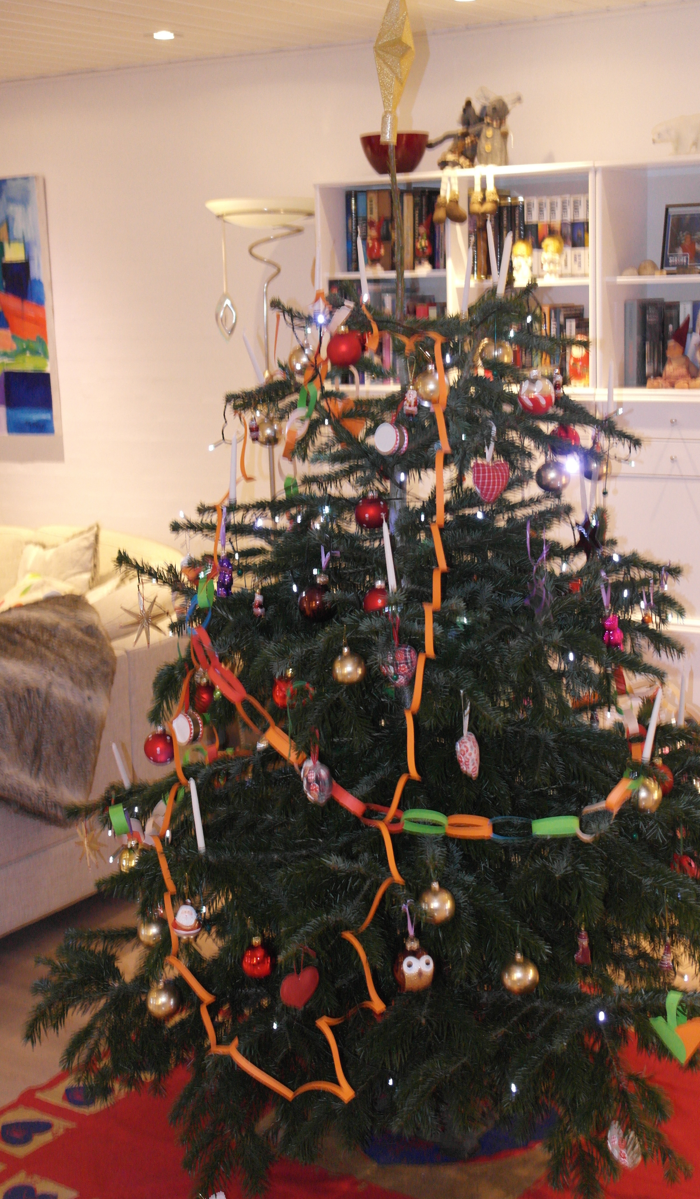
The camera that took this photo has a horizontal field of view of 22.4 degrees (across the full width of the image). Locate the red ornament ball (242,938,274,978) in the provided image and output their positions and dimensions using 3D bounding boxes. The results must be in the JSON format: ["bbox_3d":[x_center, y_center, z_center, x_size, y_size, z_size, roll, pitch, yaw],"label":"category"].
[{"bbox_3d":[-0.164,0.640,3.150,0.057,0.072,0.057,-1,10,0],"label":"red ornament ball"}]

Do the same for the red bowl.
[{"bbox_3d":[0.124,-1.245,4.930,0.190,0.117,0.190,-1,10,0],"label":"red bowl"}]

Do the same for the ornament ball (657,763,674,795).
[{"bbox_3d":[0.571,0.332,3.270,0.060,0.064,0.060,-1,10,0],"label":"ornament ball"}]

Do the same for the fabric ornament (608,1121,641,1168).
[{"bbox_3d":[0.444,0.884,2.860,0.056,0.077,0.036,1,10,17],"label":"fabric ornament"}]

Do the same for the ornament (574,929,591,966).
[{"bbox_3d":[0.412,0.617,3.130,0.031,0.065,0.022,-5,11,-20],"label":"ornament"}]

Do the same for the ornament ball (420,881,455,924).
[{"bbox_3d":[0.143,0.494,2.879,0.059,0.072,0.059,-1,10,0],"label":"ornament ball"}]

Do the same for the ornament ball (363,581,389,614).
[{"bbox_3d":[0.050,0.001,2.979,0.052,0.063,0.052,-1,10,0],"label":"ornament ball"}]

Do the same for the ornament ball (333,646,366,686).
[{"bbox_3d":[-0.001,0.118,3.200,0.060,0.072,0.060,-1,10,0],"label":"ornament ball"}]

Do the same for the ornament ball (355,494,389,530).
[{"bbox_3d":[0.036,-0.147,2.929,0.054,0.062,0.054,-1,10,0],"label":"ornament ball"}]

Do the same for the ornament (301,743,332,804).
[{"bbox_3d":[-0.058,0.309,3.070,0.053,0.100,0.052,-1,10,0],"label":"ornament"}]

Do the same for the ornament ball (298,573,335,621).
[{"bbox_3d":[-0.059,-0.004,3.200,0.068,0.086,0.068,-1,10,0],"label":"ornament ball"}]

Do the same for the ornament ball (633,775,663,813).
[{"bbox_3d":[0.539,0.354,3.200,0.058,0.069,0.058,-1,10,0],"label":"ornament ball"}]

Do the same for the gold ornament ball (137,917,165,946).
[{"bbox_3d":[-0.348,0.585,3.139,0.056,0.065,0.056,-2,10,0],"label":"gold ornament ball"}]

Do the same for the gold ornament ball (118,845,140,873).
[{"bbox_3d":[-0.384,0.460,3.119,0.047,0.055,0.047,-2,10,0],"label":"gold ornament ball"}]

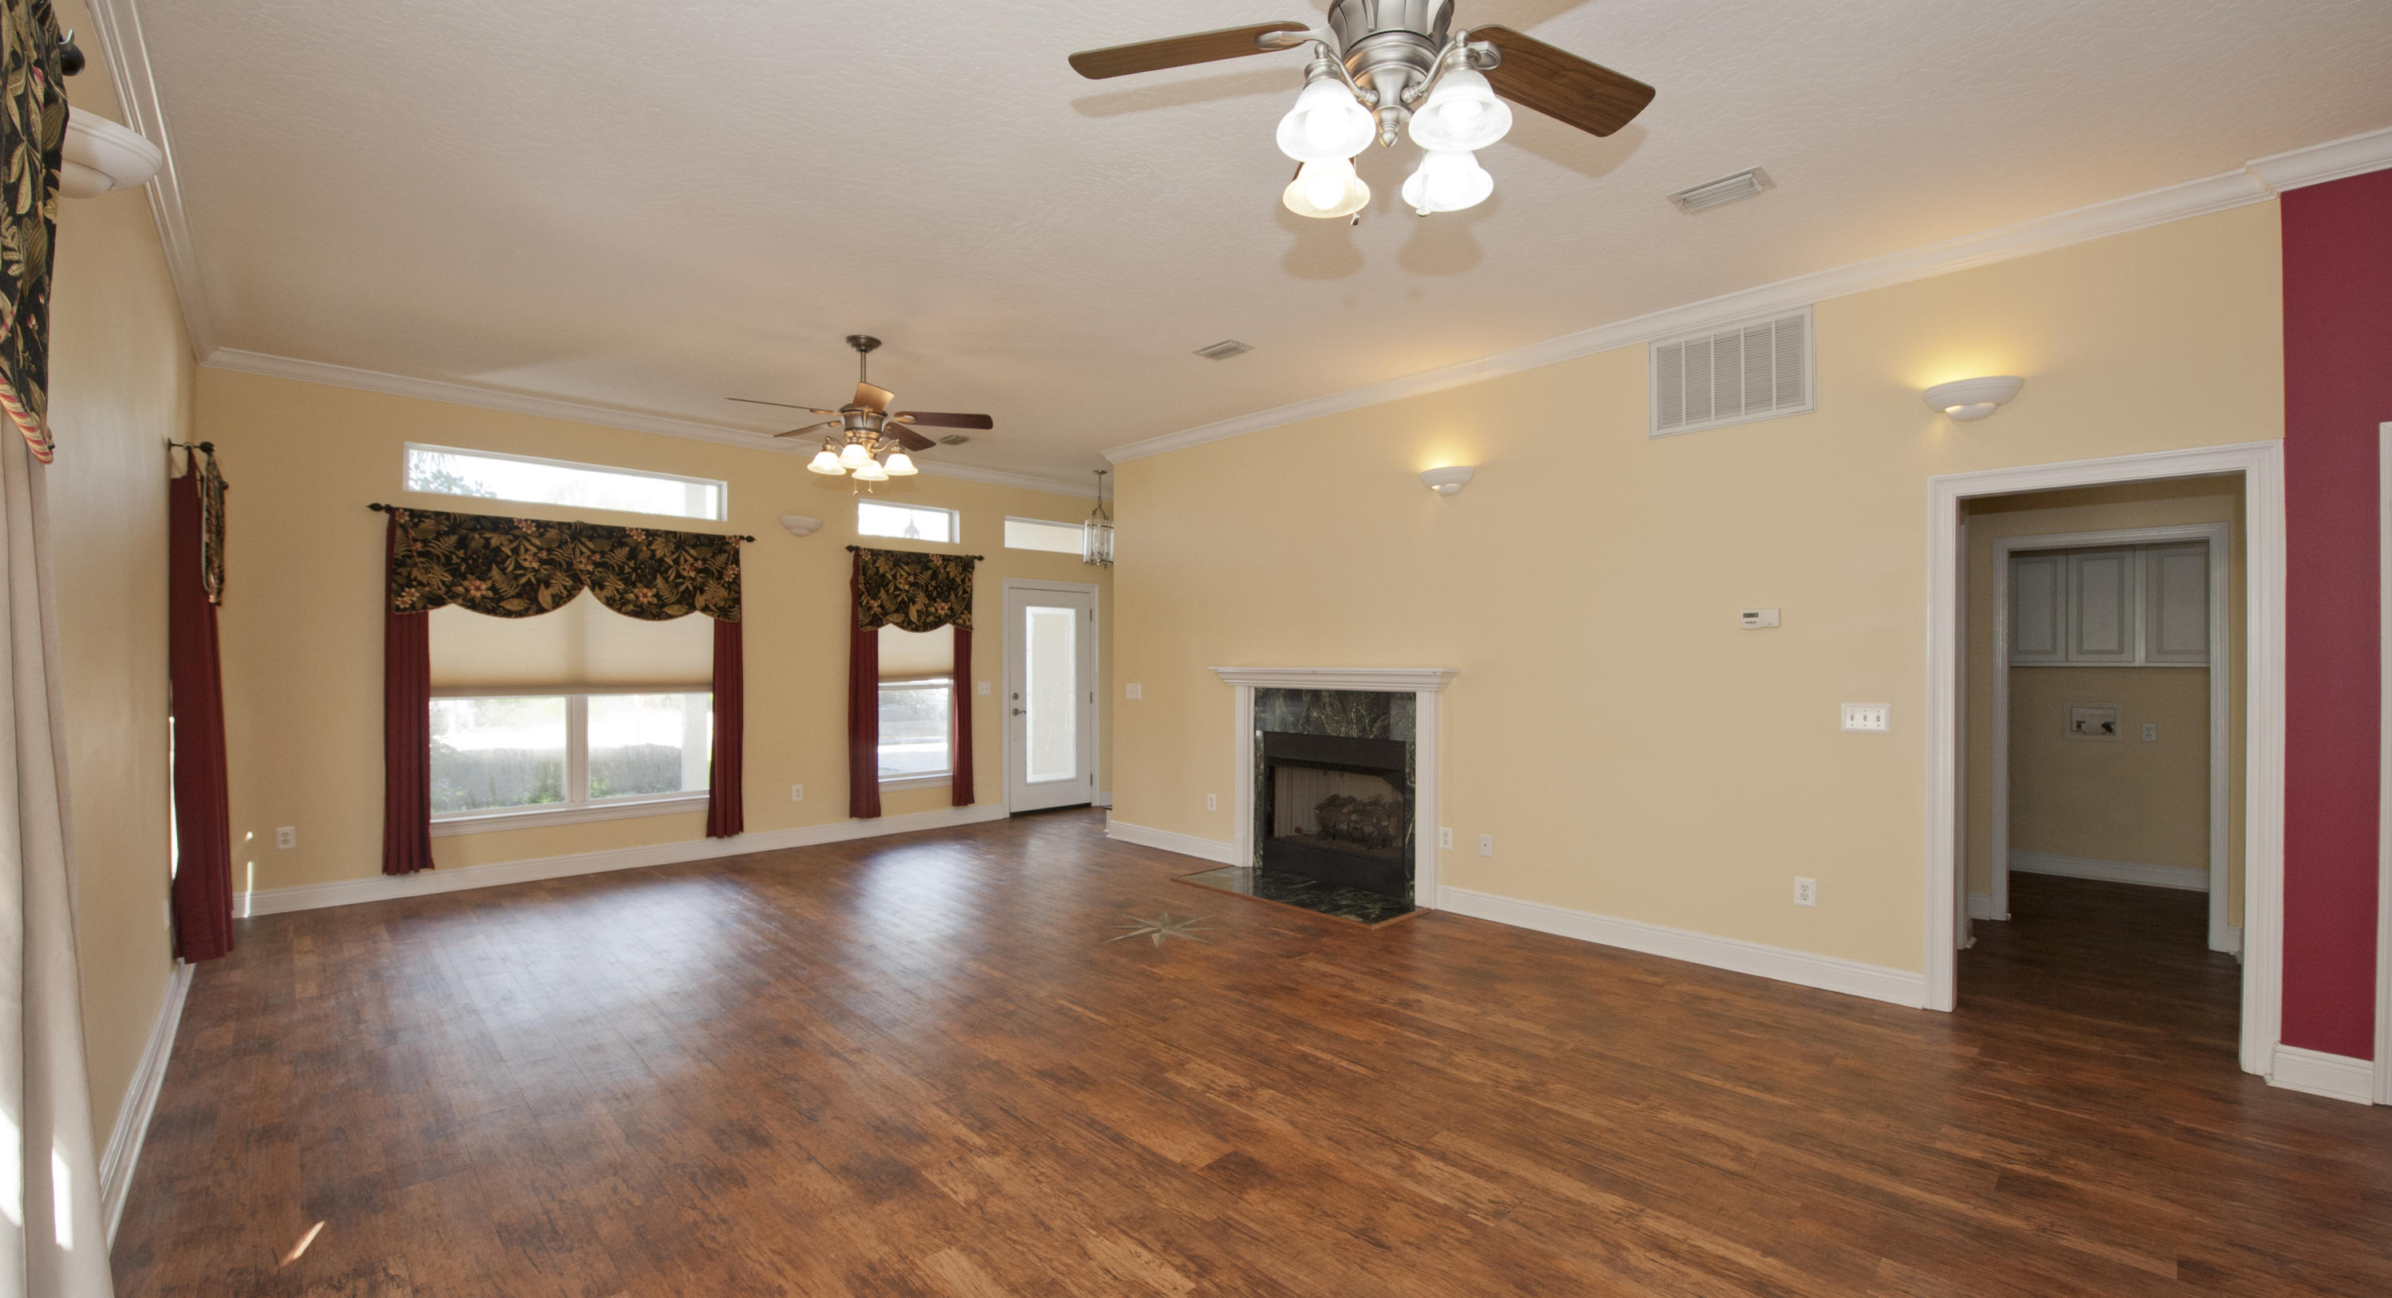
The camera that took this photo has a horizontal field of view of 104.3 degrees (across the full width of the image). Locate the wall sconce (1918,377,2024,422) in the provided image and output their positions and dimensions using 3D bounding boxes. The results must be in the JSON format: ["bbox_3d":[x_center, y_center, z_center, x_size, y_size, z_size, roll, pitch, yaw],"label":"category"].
[{"bbox_3d":[2.958,-0.952,3.551,0.140,0.139,0.301,1,-1,-45],"label":"wall sconce"}]

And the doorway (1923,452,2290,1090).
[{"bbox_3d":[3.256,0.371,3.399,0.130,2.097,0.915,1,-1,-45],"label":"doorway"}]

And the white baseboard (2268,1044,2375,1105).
[{"bbox_3d":[3.554,1.342,2.947,0.219,0.134,0.028,-1,-1,45],"label":"white baseboard"}]

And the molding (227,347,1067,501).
[{"bbox_3d":[-3.035,-1.511,6.970,6.044,0.099,0.090,1,-1,-44],"label":"molding"}]

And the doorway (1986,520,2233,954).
[{"bbox_3d":[4.677,0.429,4.785,0.140,2.077,0.868,1,-1,-44],"label":"doorway"}]

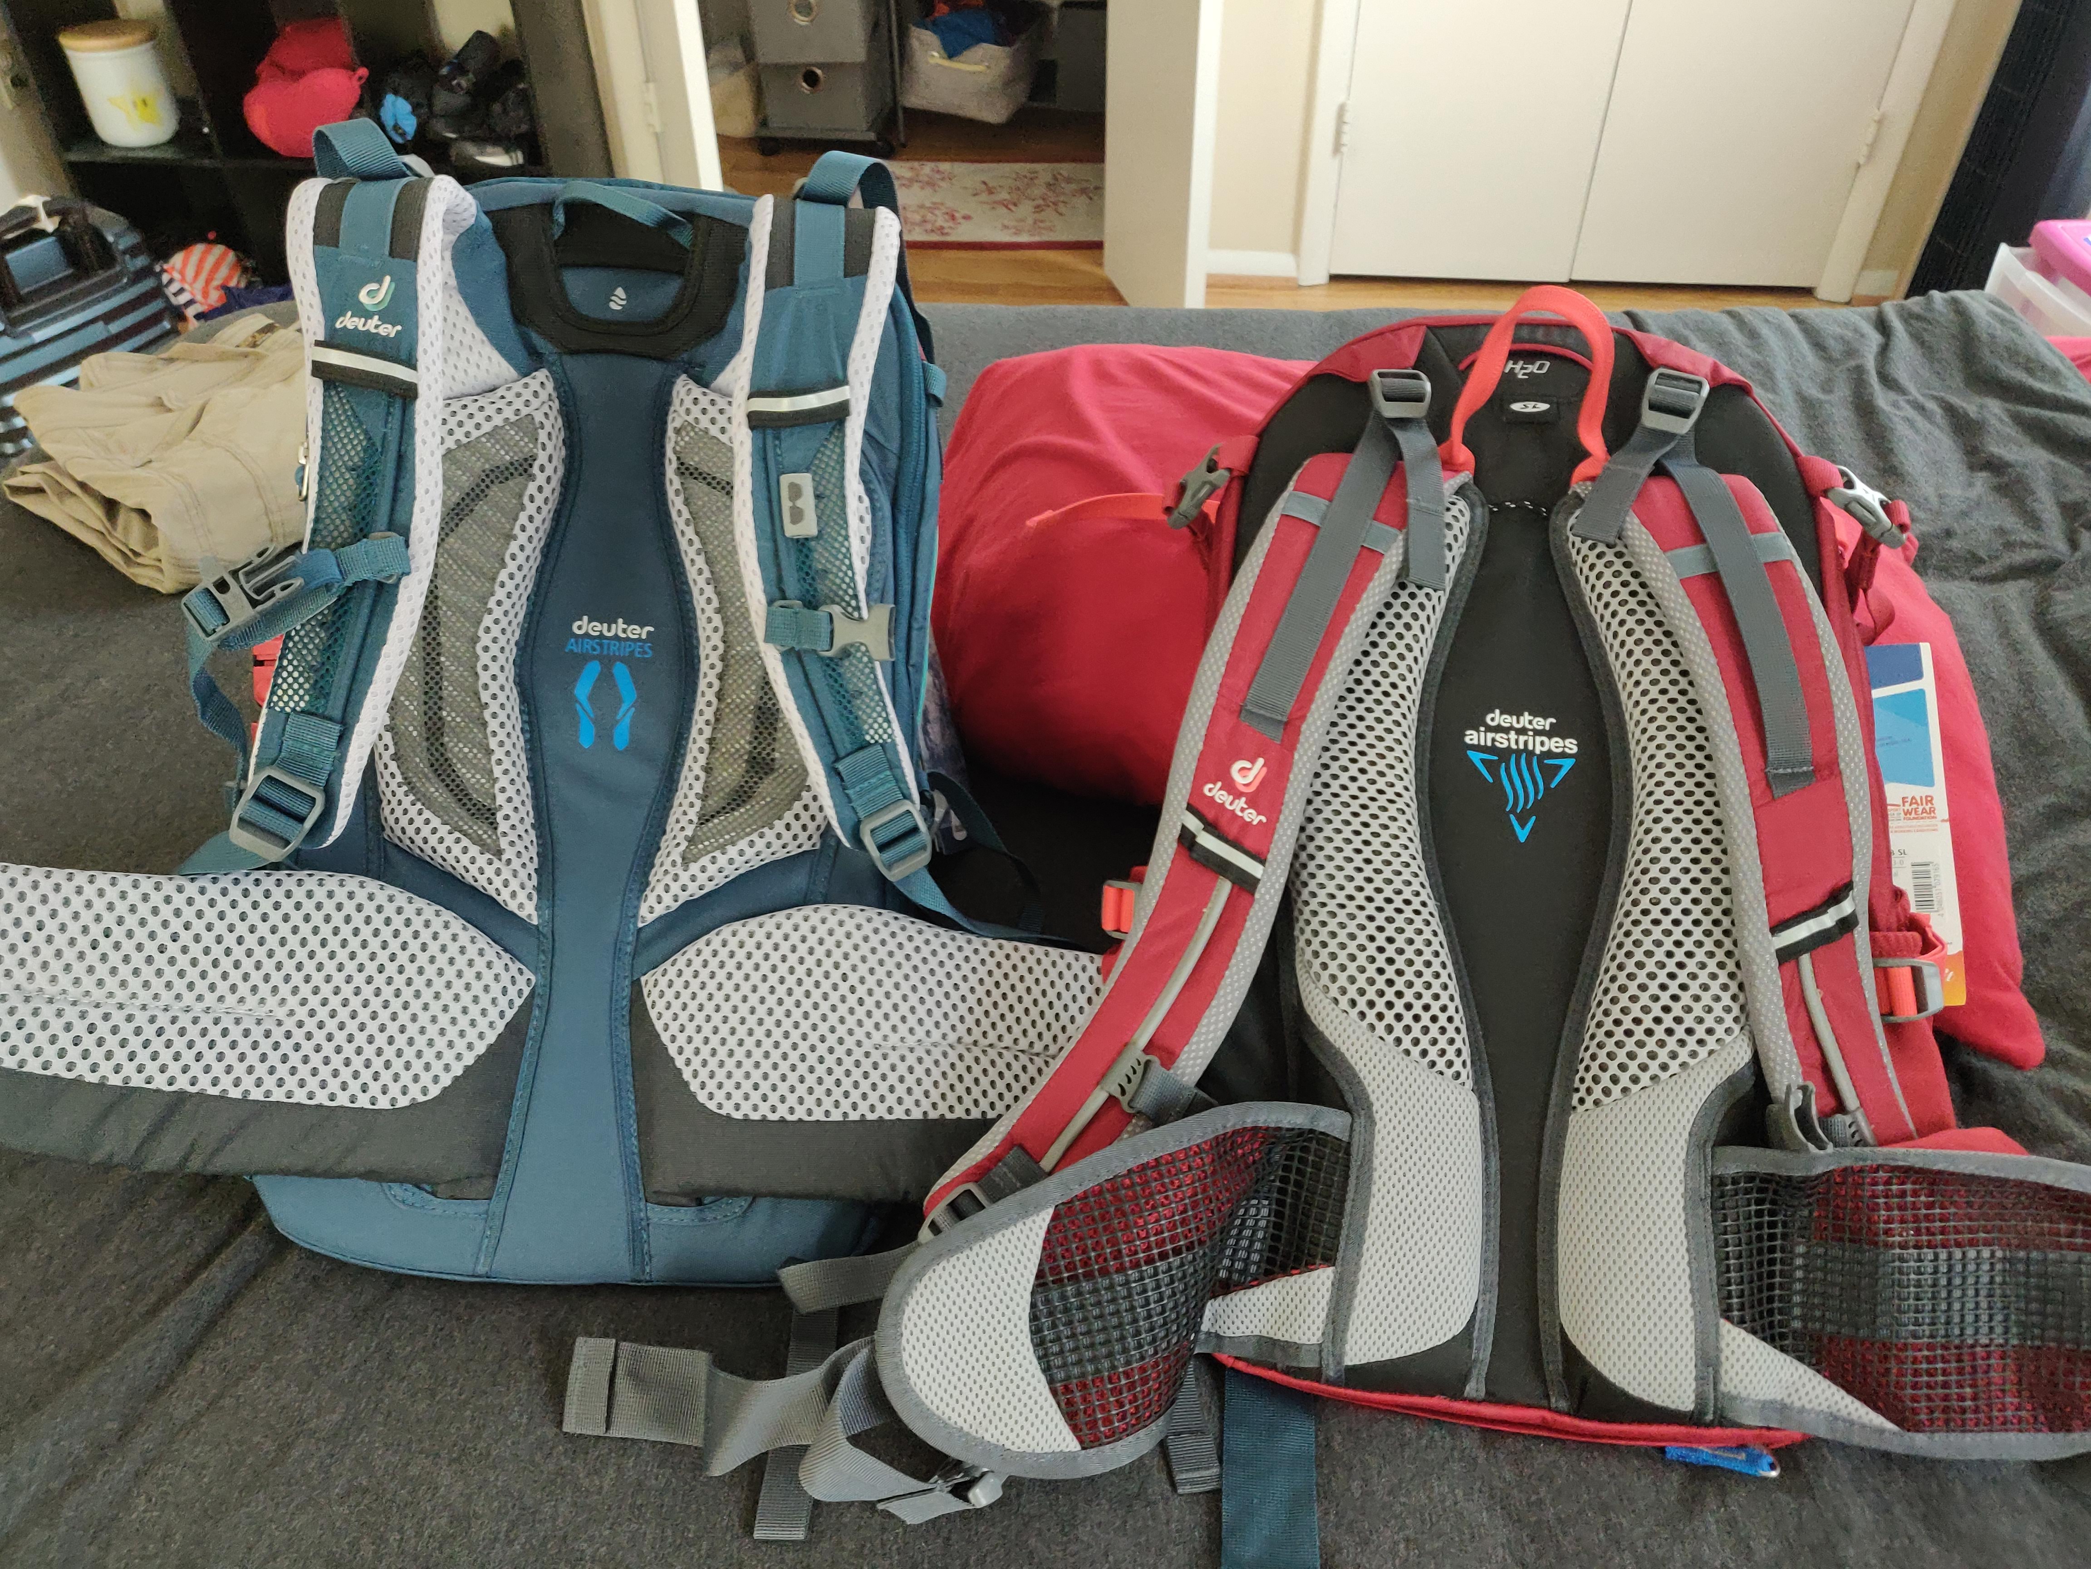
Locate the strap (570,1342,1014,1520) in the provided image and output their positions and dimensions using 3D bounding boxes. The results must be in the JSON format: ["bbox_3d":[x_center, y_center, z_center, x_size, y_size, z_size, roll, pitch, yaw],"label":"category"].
[{"bbox_3d":[-0.105,0.242,0.592,0.180,0.045,0.062,4,39,4],"label":"strap"}]

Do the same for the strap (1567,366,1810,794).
[{"bbox_3d":[0.286,-0.098,0.680,0.085,0.046,0.215,-8,75,5],"label":"strap"}]

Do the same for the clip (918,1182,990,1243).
[{"bbox_3d":[-0.033,0.184,0.634,0.029,0.011,0.032,36,81,18],"label":"clip"}]

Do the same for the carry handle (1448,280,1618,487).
[{"bbox_3d":[0.227,-0.189,0.708,0.080,0.036,0.098,2,75,7],"label":"carry handle"}]

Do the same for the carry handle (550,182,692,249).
[{"bbox_3d":[-0.197,-0.266,0.702,0.070,0.033,0.030,2,83,0],"label":"carry handle"}]

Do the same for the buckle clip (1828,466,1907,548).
[{"bbox_3d":[0.386,-0.131,0.712,0.050,0.015,0.024,46,40,3],"label":"buckle clip"}]

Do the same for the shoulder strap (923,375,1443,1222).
[{"bbox_3d":[0.080,-0.006,0.650,0.100,0.085,0.430,25,78,12],"label":"shoulder strap"}]

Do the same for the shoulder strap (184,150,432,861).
[{"bbox_3d":[-0.304,-0.124,0.652,0.100,0.075,0.320,2,78,0],"label":"shoulder strap"}]

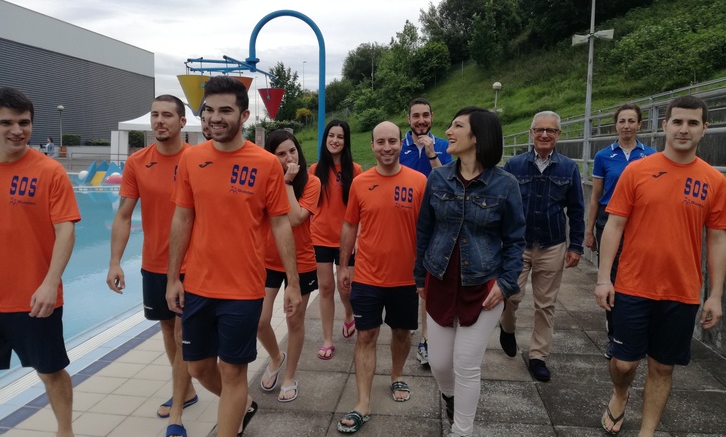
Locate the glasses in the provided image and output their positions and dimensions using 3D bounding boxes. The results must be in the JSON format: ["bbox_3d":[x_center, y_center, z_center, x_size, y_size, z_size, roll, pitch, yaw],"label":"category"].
[{"bbox_3d":[1.124,-0.524,3.470,0.150,0.045,0.130,2,8,14],"label":"glasses"}]

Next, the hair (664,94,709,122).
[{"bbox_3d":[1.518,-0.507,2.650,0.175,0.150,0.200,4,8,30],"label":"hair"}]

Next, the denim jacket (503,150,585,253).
[{"bbox_3d":[1.227,-0.116,3.850,0.560,0.710,0.340,2,7,13],"label":"denim jacket"}]

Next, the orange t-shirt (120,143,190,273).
[{"bbox_3d":[-1.002,-0.060,2.950,0.490,0.680,0.280,0,7,-3],"label":"orange t-shirt"}]

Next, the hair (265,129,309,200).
[{"bbox_3d":[-0.463,-0.327,3.430,0.270,0.450,0.240,1,7,6],"label":"hair"}]

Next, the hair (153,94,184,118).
[{"bbox_3d":[-0.975,-0.560,2.870,0.155,0.140,0.185,1,7,12],"label":"hair"}]

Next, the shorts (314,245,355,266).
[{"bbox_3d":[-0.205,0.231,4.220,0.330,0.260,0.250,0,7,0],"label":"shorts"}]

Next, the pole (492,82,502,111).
[{"bbox_3d":[5.698,-3.982,24.000,0.420,3.600,0.420,1,7,7],"label":"pole"}]

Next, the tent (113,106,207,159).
[{"bbox_3d":[-10.141,-4.395,30.000,5.000,3.750,5.000,-2,7,-18],"label":"tent"}]

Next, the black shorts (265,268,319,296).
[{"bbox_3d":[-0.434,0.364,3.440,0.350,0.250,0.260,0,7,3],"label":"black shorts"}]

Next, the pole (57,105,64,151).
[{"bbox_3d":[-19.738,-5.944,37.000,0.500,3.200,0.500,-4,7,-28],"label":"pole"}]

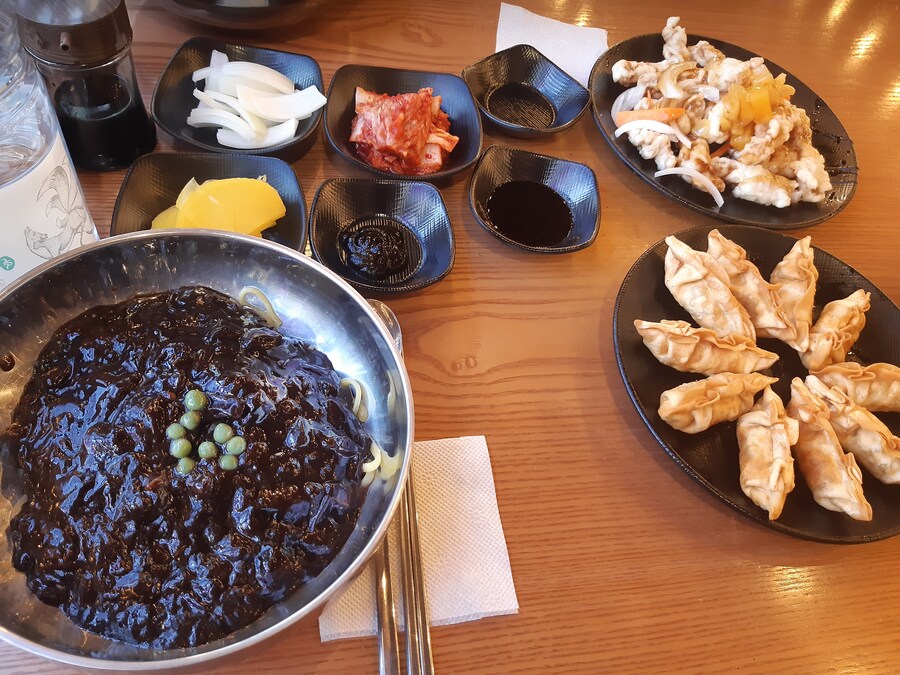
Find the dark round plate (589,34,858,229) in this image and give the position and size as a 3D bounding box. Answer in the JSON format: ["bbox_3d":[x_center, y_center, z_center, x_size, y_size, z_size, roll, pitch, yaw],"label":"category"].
[{"bbox_3d":[0.229,-0.175,0.580,0.238,0.026,0.238,5,58,-8],"label":"dark round plate"}]

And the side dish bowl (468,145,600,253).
[{"bbox_3d":[0.061,-0.095,0.495,0.094,0.027,0.094,12,57,-4],"label":"side dish bowl"}]

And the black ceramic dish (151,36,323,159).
[{"bbox_3d":[-0.151,-0.167,0.493,0.115,0.034,0.115,8,57,-6],"label":"black ceramic dish"}]

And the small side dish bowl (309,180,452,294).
[{"bbox_3d":[-0.045,-0.065,0.455,0.094,0.027,0.094,-2,59,-12],"label":"small side dish bowl"}]

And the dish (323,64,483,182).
[{"bbox_3d":[-0.036,-0.155,0.509,0.115,0.034,0.115,2,58,-11],"label":"dish"}]

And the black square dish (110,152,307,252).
[{"bbox_3d":[-0.150,-0.068,0.431,0.115,0.034,0.115,-1,59,-12],"label":"black square dish"}]

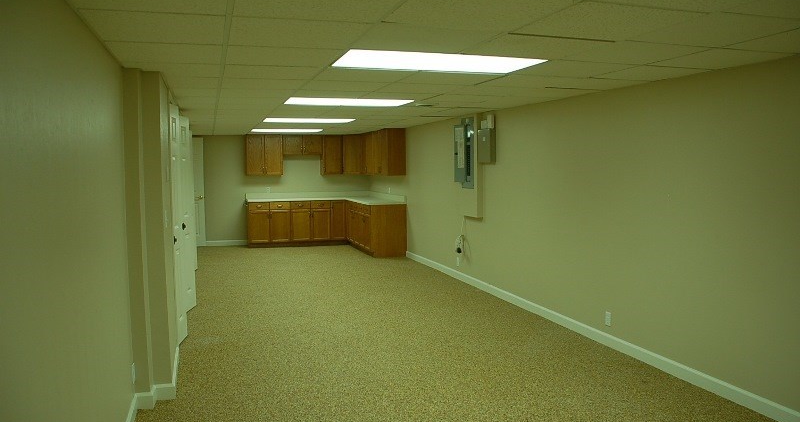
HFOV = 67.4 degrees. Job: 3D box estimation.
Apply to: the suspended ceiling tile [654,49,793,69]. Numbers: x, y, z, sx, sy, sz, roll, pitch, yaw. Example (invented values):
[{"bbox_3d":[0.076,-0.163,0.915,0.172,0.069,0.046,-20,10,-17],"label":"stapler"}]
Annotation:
[{"bbox_3d":[1.854,-0.897,3.535,0.538,0.020,0.600,-2,4,-18],"label":"suspended ceiling tile"}]

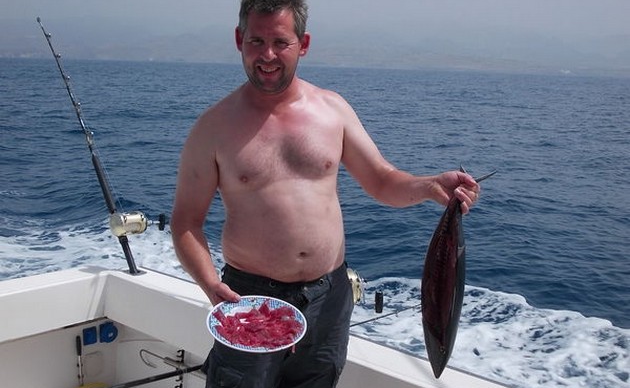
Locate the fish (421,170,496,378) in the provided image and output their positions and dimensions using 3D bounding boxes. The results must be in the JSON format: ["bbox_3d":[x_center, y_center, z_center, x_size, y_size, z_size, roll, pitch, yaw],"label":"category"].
[{"bbox_3d":[0.319,0.180,1.790,0.125,0.480,0.080,10,10,24],"label":"fish"}]

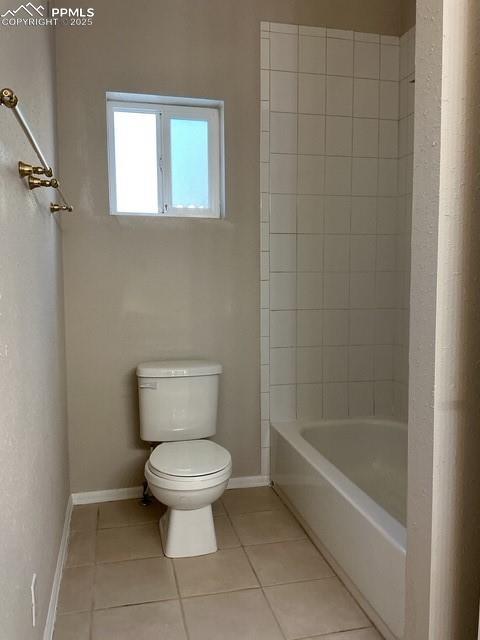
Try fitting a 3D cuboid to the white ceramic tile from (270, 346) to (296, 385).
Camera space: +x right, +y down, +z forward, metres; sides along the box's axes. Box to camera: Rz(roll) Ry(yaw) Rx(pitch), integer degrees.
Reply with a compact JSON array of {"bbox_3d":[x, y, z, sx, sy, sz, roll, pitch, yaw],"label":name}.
[{"bbox_3d":[0.234,0.257,2.908,0.152,0.203,0.010,-2,6,-14],"label":"white ceramic tile"}]

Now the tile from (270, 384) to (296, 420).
[{"bbox_3d":[0.235,0.449,2.923,0.151,0.195,0.009,-1,5,-13],"label":"tile"}]

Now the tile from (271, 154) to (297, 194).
[{"bbox_3d":[0.228,-0.765,2.811,0.152,0.203,0.010,-2,6,-13],"label":"tile"}]

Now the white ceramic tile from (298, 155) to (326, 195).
[{"bbox_3d":[0.376,-0.769,2.846,0.152,0.203,0.010,-2,6,-13],"label":"white ceramic tile"}]

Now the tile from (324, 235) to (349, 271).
[{"bbox_3d":[0.524,-0.363,2.895,0.150,0.201,0.010,-2,6,-13],"label":"tile"}]

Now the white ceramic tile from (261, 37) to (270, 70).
[{"bbox_3d":[0.128,-1.345,2.727,0.046,0.150,0.010,-2,6,-14],"label":"white ceramic tile"}]

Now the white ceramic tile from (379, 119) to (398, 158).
[{"bbox_3d":[0.816,-0.998,2.952,0.120,0.203,0.010,-1,5,-12],"label":"white ceramic tile"}]

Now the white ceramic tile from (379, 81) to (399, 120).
[{"bbox_3d":[0.810,-1.204,2.932,0.120,0.203,0.010,-1,5,-12],"label":"white ceramic tile"}]

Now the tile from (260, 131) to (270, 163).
[{"bbox_3d":[0.130,-0.892,2.776,0.049,0.152,0.010,-2,6,-13],"label":"tile"}]

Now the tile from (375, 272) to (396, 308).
[{"bbox_3d":[0.820,-0.167,3.029,0.120,0.203,0.010,-1,5,-12],"label":"tile"}]

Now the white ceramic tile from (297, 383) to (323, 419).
[{"bbox_3d":[0.379,0.450,2.938,0.150,0.201,0.010,-2,6,-13],"label":"white ceramic tile"}]

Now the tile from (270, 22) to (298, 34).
[{"bbox_3d":[0.222,-1.475,2.718,0.150,0.044,0.010,-2,6,-13],"label":"tile"}]

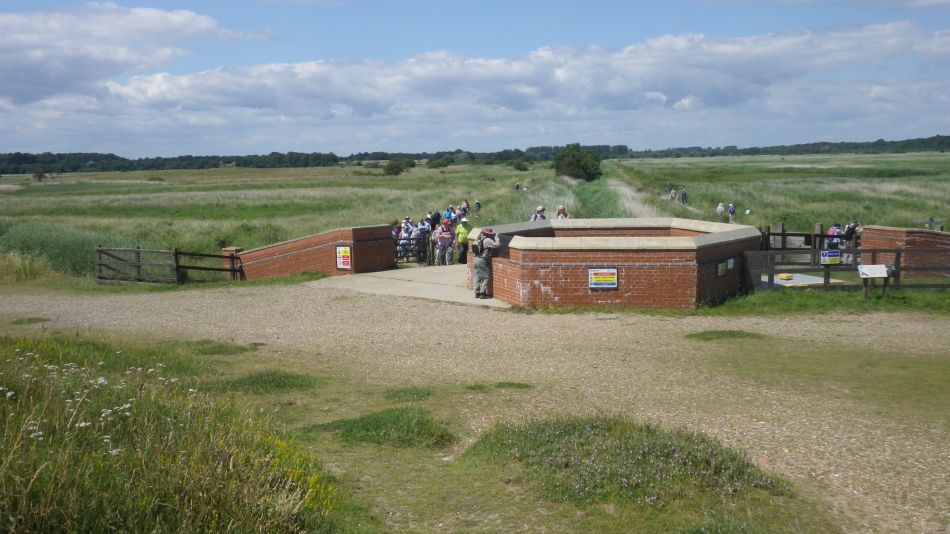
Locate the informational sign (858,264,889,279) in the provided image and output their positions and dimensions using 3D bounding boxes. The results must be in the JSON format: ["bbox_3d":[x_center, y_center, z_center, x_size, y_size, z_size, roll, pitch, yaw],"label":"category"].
[{"bbox_3d":[8.838,0.104,19.000,0.600,0.330,0.040,0,-29,6],"label":"informational sign"}]

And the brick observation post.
[{"bbox_3d":[3.405,-0.230,21.571,7.350,1.561,6.500,0,7,10],"label":"brick observation post"}]

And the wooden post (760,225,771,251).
[{"bbox_3d":[8.366,-0.579,24.673,0.200,1.219,0.200,3,8,28],"label":"wooden post"}]

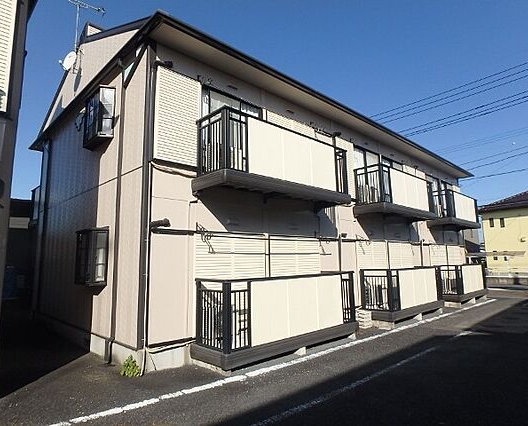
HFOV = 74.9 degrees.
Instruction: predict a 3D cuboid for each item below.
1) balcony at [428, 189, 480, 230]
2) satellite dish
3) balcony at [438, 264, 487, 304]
[{"bbox_3d":[7.931,-0.034,14.349,3.636,1.321,0.905,7,-11,-44],"label":"balcony"},{"bbox_3d":[-4.783,-3.705,8.400,0.470,0.500,0.360,-4,-8,24],"label":"satellite dish"},{"bbox_3d":[8.120,2.770,14.115,3.636,1.289,0.905,7,-11,-44],"label":"balcony"}]

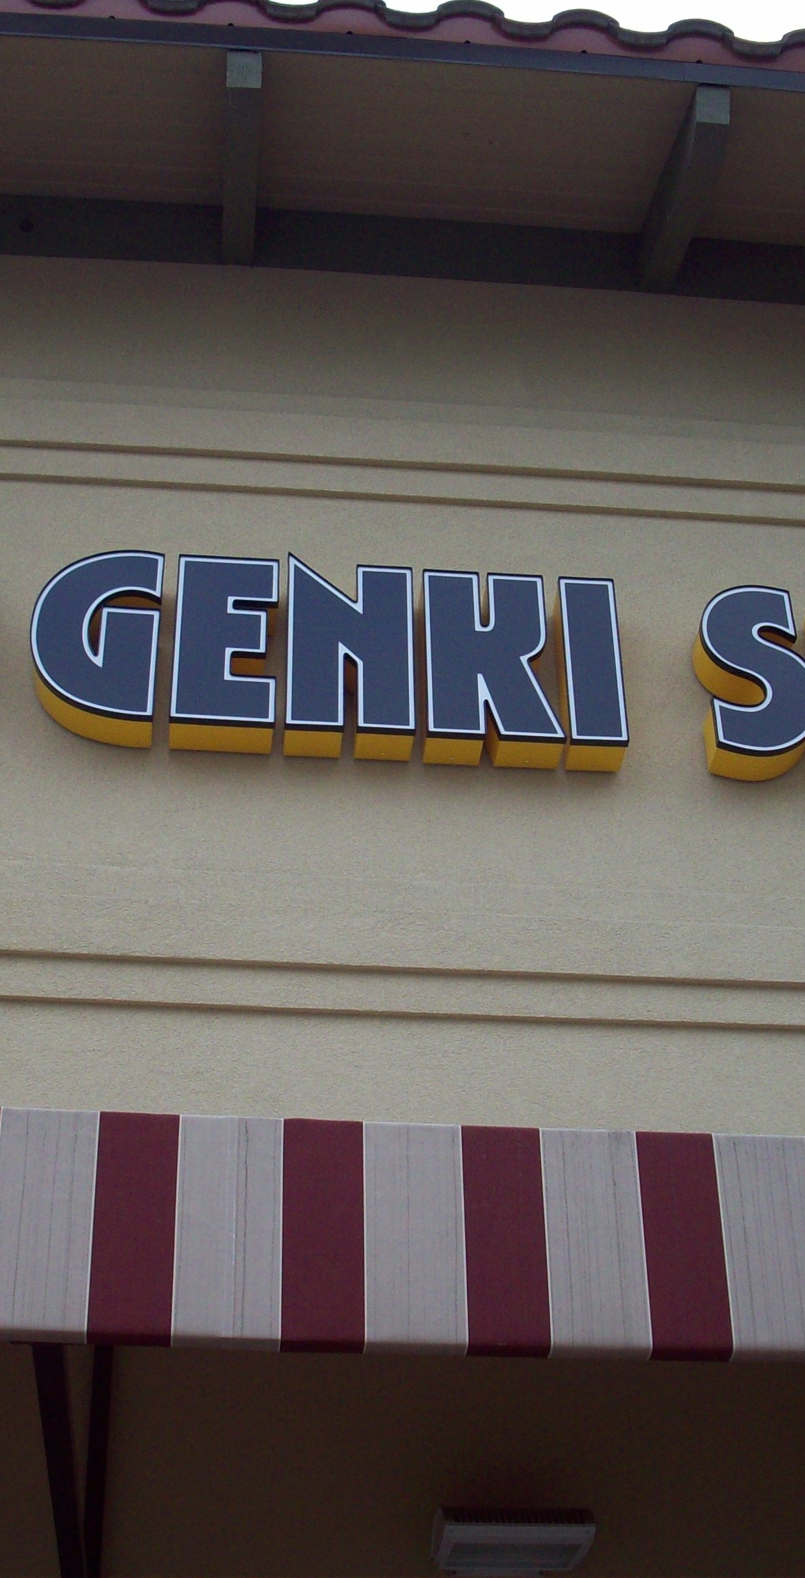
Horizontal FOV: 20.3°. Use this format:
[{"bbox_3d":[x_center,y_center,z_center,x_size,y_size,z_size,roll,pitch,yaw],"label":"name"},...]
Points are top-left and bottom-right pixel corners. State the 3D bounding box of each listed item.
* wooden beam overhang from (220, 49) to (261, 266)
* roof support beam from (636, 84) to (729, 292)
[{"bbox_3d":[-0.431,-1.669,6.045,0.091,0.220,0.903,3,-12,-5],"label":"wooden beam overhang"},{"bbox_3d":[0.773,-1.632,6.235,0.090,0.200,0.830,3,-14,-5],"label":"roof support beam"}]

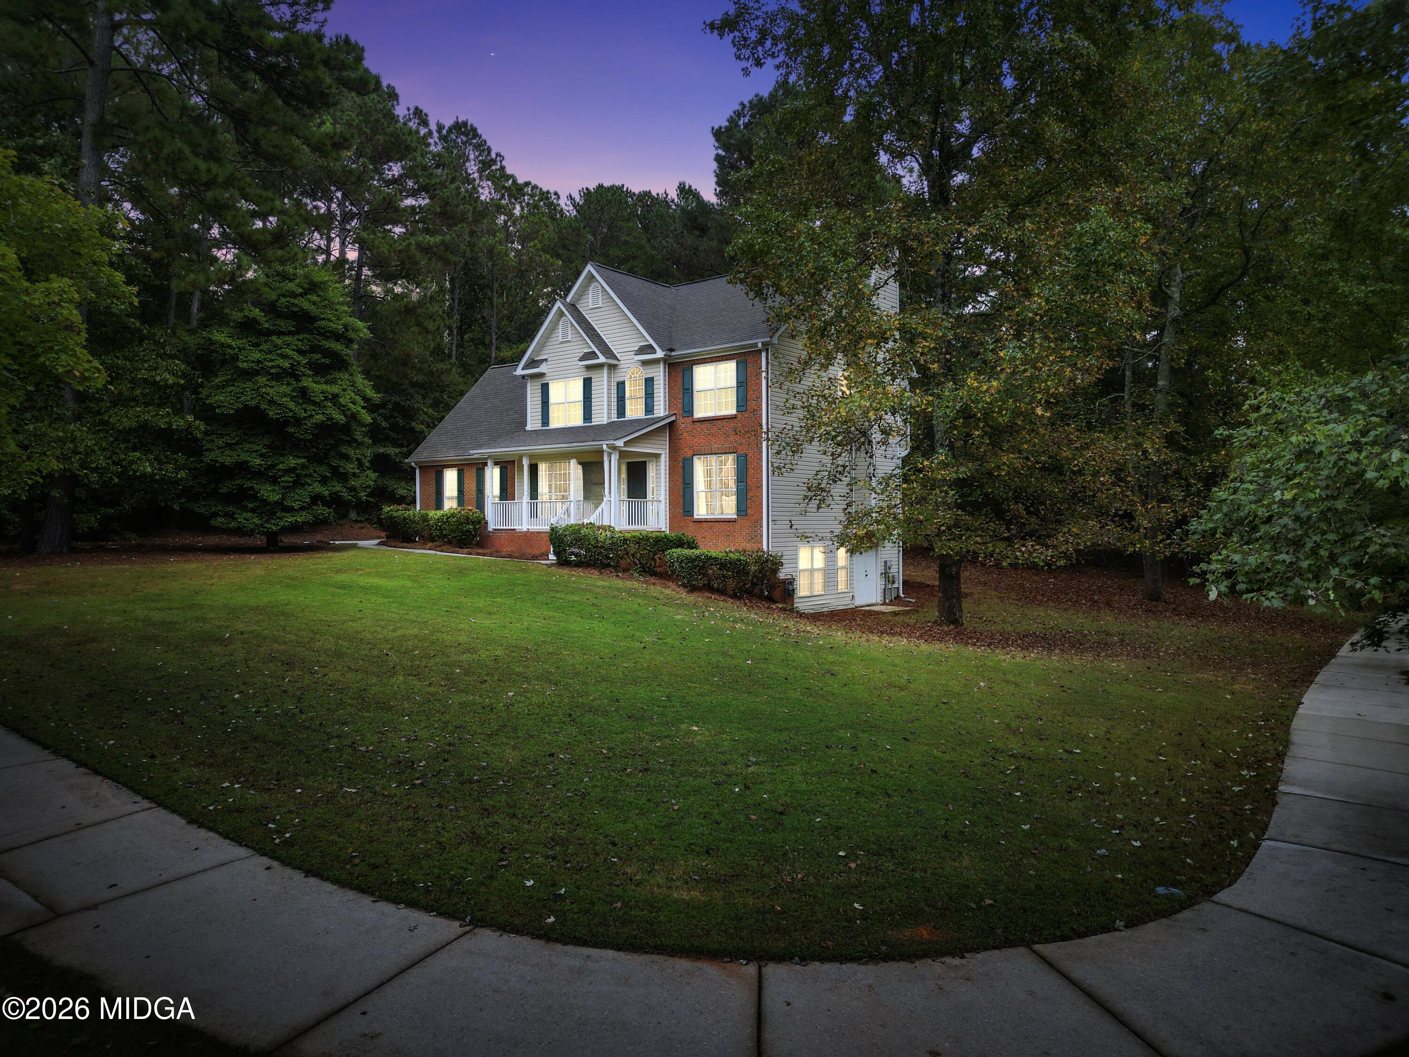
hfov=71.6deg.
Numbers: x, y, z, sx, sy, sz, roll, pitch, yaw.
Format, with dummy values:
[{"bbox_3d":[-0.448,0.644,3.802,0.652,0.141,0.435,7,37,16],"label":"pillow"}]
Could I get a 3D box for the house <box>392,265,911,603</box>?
[{"bbox_3d":[-2.578,-3.248,35.791,17.450,11.650,11.200,0,0,38],"label":"house"}]

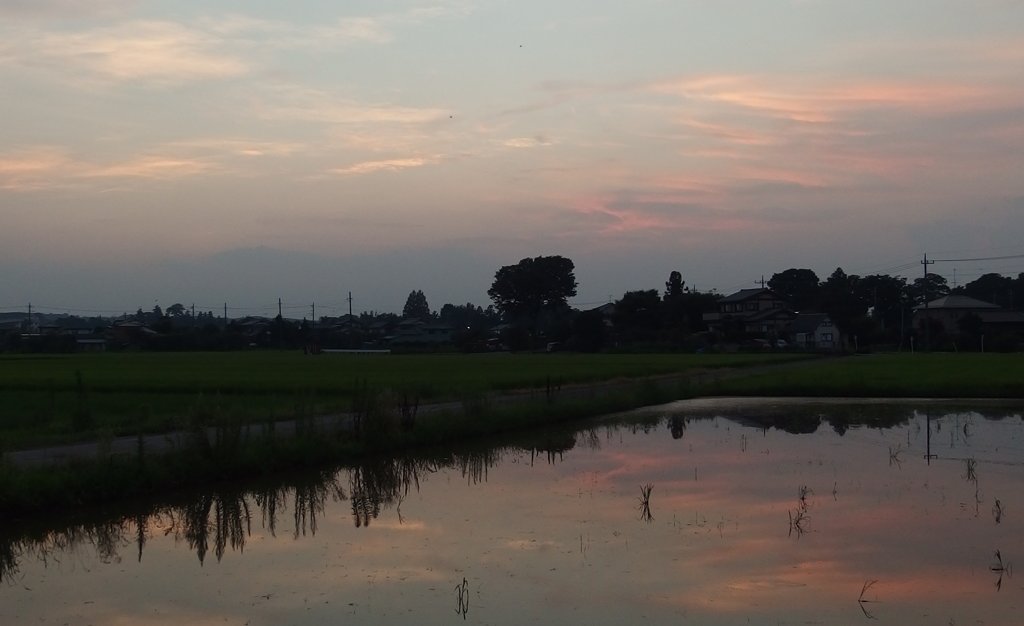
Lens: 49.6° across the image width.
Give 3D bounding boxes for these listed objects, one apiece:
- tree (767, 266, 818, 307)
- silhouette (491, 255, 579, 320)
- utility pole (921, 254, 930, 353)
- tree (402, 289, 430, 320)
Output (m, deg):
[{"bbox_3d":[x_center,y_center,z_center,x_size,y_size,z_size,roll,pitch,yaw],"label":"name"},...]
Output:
[{"bbox_3d":[54.450,-0.920,215.000,10.200,15.380,9.500,0,-1,0],"label":"tree"},{"bbox_3d":[3.860,-1.830,210.000,16.800,17.700,15.500,0,-1,0],"label":"silhouette"},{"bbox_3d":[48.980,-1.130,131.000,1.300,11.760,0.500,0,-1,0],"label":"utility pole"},{"bbox_3d":[-29.000,1.720,335.000,8.600,17.220,8.200,0,-1,0],"label":"tree"}]

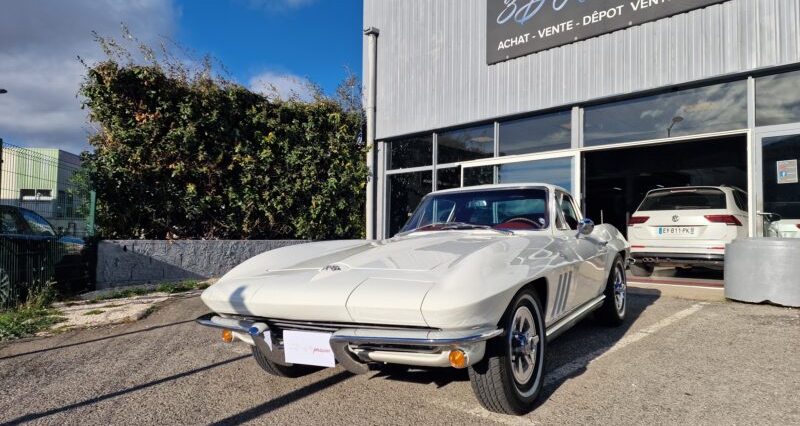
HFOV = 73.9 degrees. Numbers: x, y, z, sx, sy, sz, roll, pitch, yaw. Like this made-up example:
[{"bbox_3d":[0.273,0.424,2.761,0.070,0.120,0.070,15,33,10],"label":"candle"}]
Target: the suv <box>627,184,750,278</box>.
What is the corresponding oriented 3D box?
[{"bbox_3d":[6.140,0.370,10.400,1.860,1.660,4.550,-2,-3,44],"label":"suv"}]

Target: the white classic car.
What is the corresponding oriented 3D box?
[{"bbox_3d":[0.657,0.388,4.170,1.780,1.260,4.450,-2,-2,31],"label":"white classic car"}]

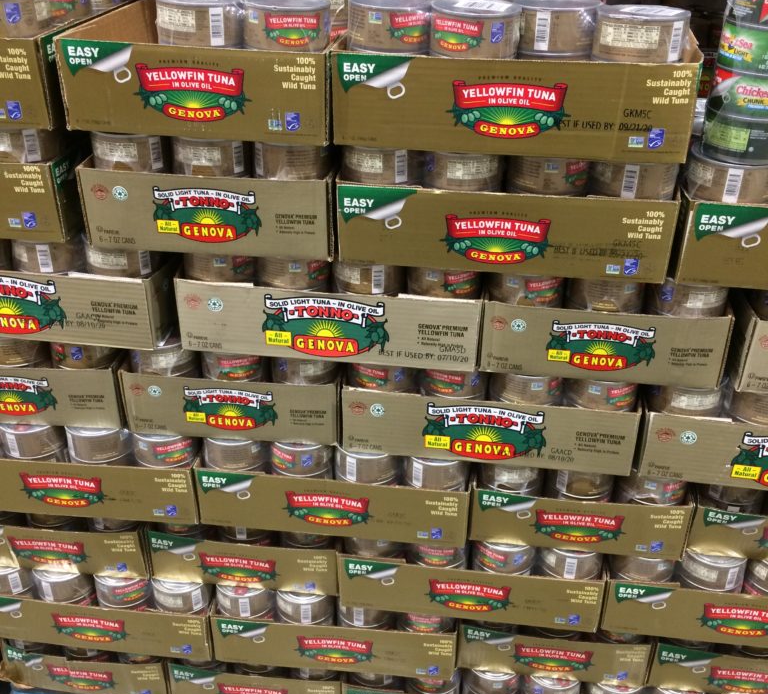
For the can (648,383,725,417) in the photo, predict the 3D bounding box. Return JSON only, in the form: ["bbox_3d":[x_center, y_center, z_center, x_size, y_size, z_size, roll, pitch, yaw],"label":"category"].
[{"bbox_3d":[0.367,0.046,1.045,0.086,0.044,0.086,4,30,5],"label":"can"}]

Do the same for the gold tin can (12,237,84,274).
[{"bbox_3d":[-0.407,-0.126,1.045,0.086,0.044,0.086,1,30,-1],"label":"gold tin can"}]

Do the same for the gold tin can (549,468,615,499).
[{"bbox_3d":[0.249,0.146,1.085,0.086,0.043,0.086,4,29,4],"label":"gold tin can"}]

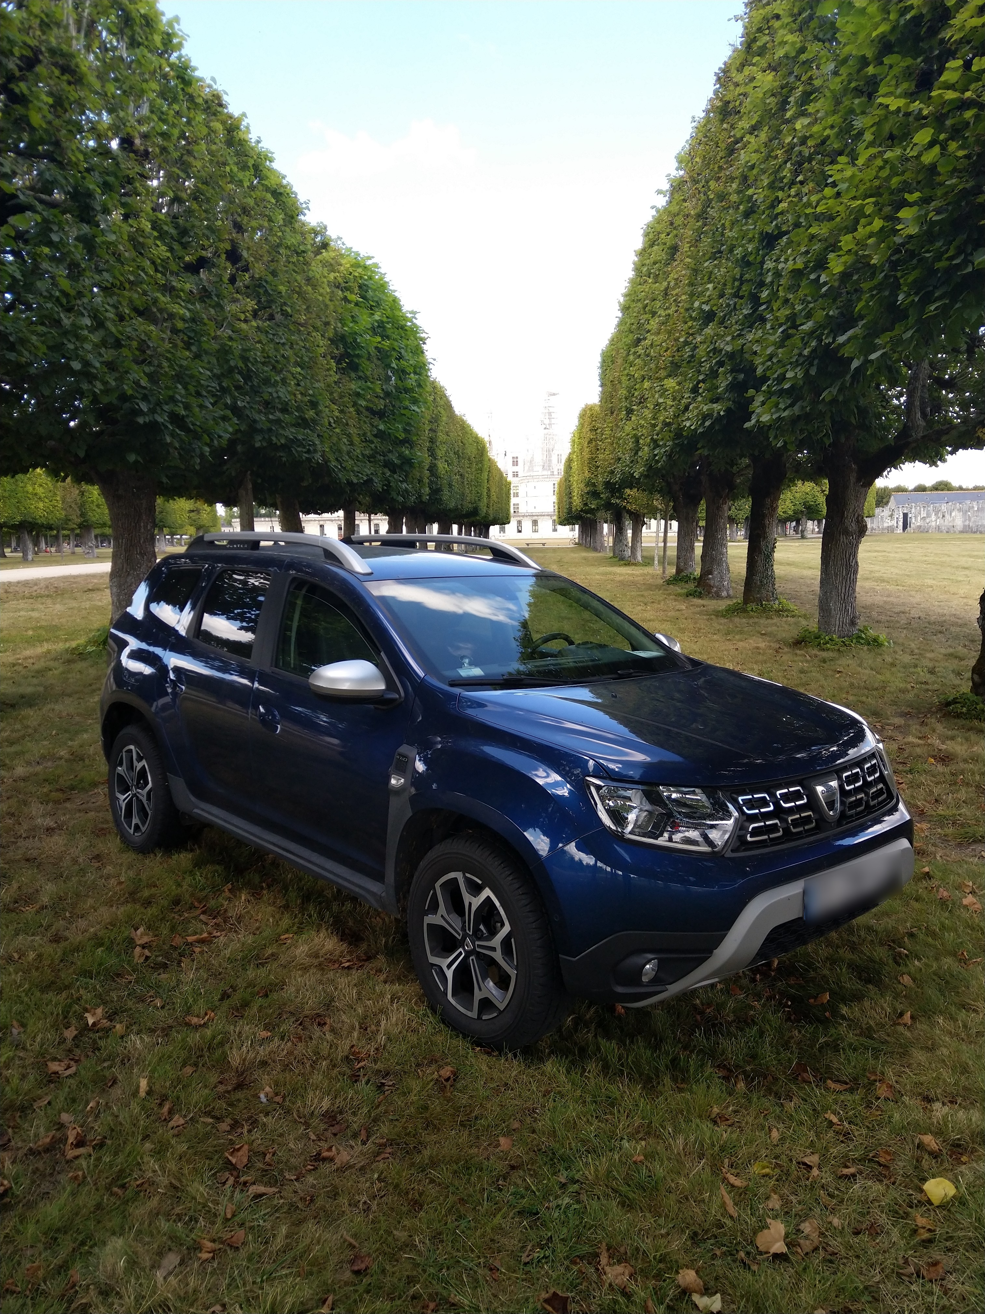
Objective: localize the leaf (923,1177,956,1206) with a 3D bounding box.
[{"bbox_3d":[1.101,1.313,2.340,0.084,0.025,0.092,-1,8,0],"label":"leaf"}]

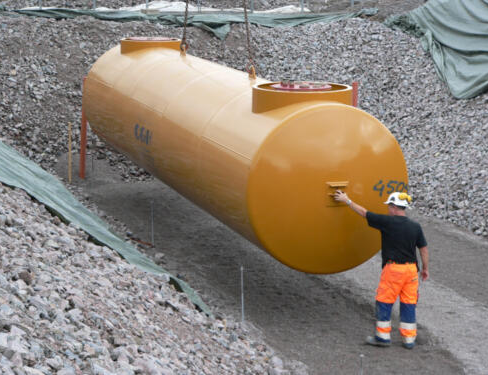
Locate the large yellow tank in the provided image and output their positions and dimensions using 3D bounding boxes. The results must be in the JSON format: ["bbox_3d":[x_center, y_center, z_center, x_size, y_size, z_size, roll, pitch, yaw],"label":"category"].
[{"bbox_3d":[-0.461,-0.859,20.814,2.070,2.152,9.922,-3,11,-18],"label":"large yellow tank"}]

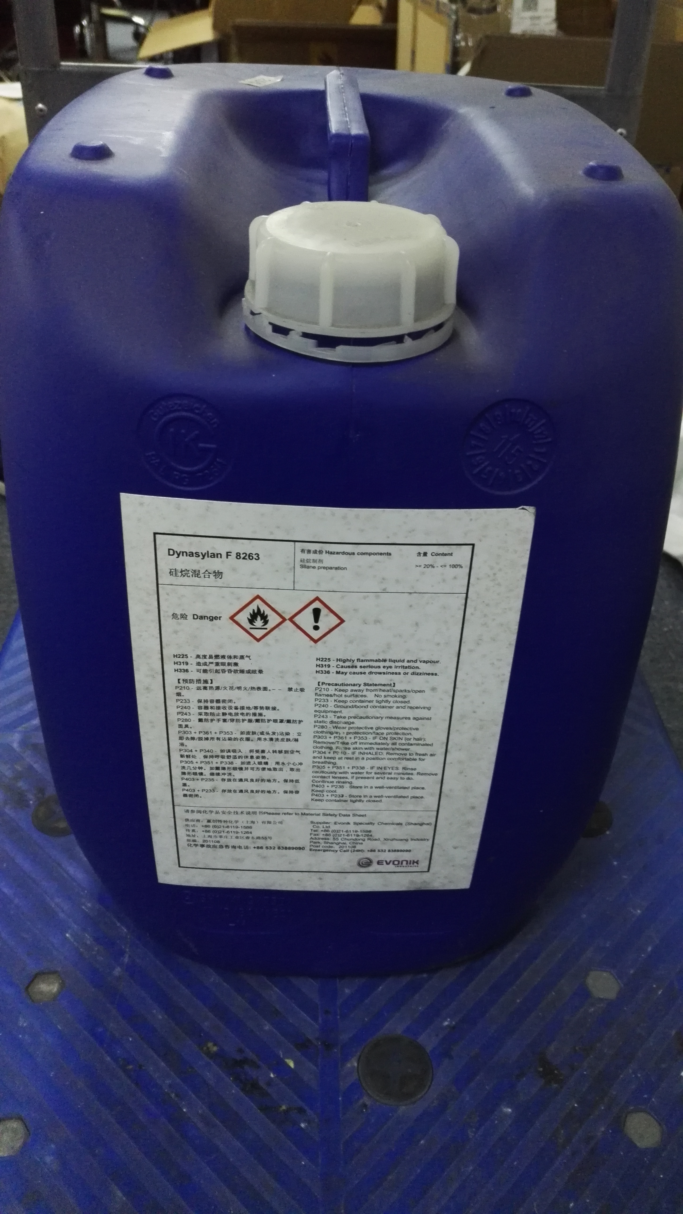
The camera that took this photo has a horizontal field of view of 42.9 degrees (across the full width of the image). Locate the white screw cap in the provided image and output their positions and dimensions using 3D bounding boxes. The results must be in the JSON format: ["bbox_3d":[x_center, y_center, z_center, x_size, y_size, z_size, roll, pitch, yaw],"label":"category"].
[{"bbox_3d":[0.004,-0.115,0.297,0.074,0.032,0.074,1,39,-1],"label":"white screw cap"}]

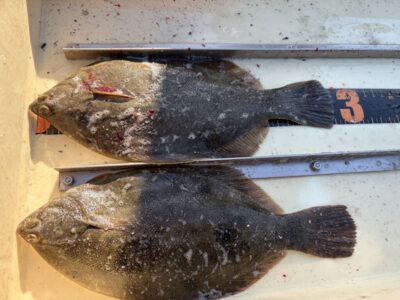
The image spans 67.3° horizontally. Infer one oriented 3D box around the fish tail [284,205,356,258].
[{"bbox_3d":[0.110,0.075,0.275,0.070,0.014,0.048,0,77,-8],"label":"fish tail"}]

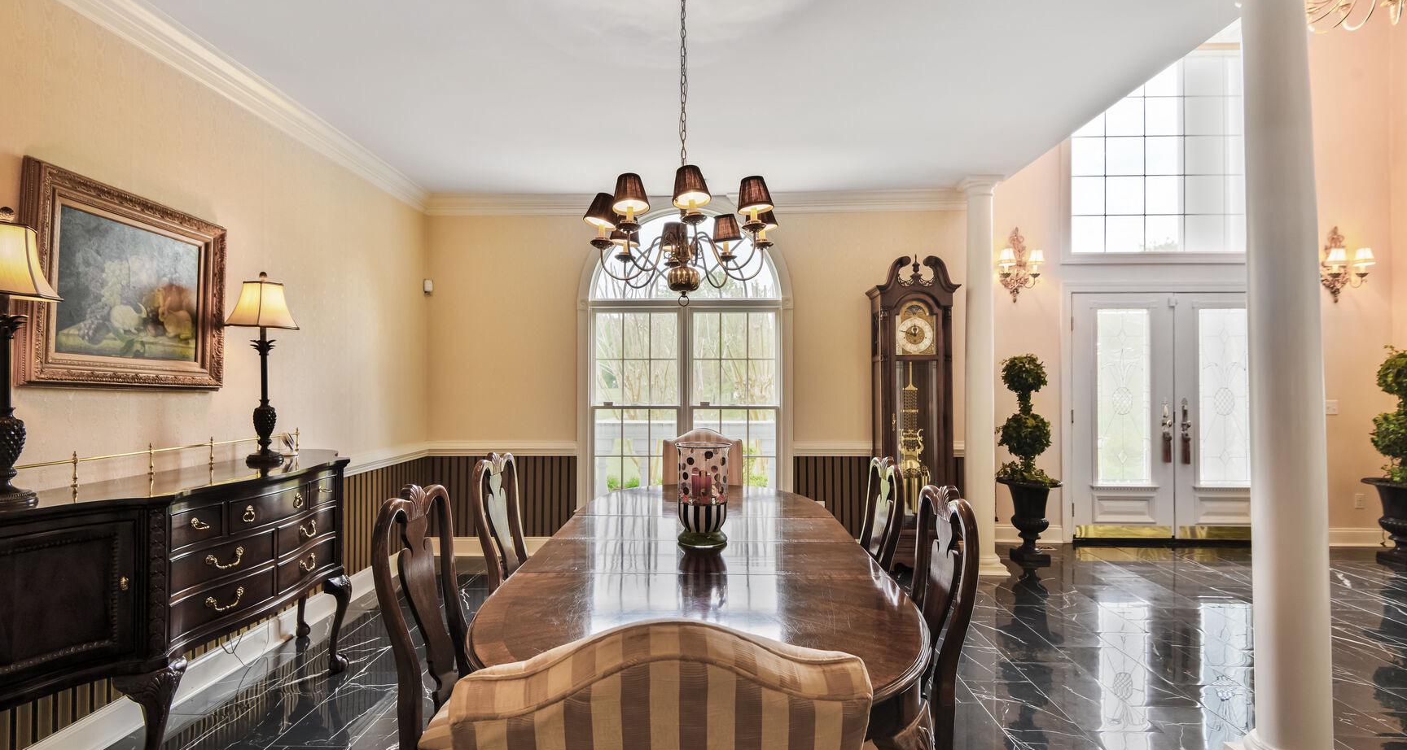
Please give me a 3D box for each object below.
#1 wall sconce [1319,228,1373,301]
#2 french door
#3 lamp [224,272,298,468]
[{"bbox_3d":[5.168,-0.911,5.018,0.390,0.630,0.220,0,-1,1],"label":"wall sconce"},{"bbox_3d":[3.877,0.334,5.158,1.650,2.040,0.080,0,-1,1],"label":"french door"},{"bbox_3d":[-1.875,-0.027,2.679,0.205,0.830,0.205,0,-1,17],"label":"lamp"}]

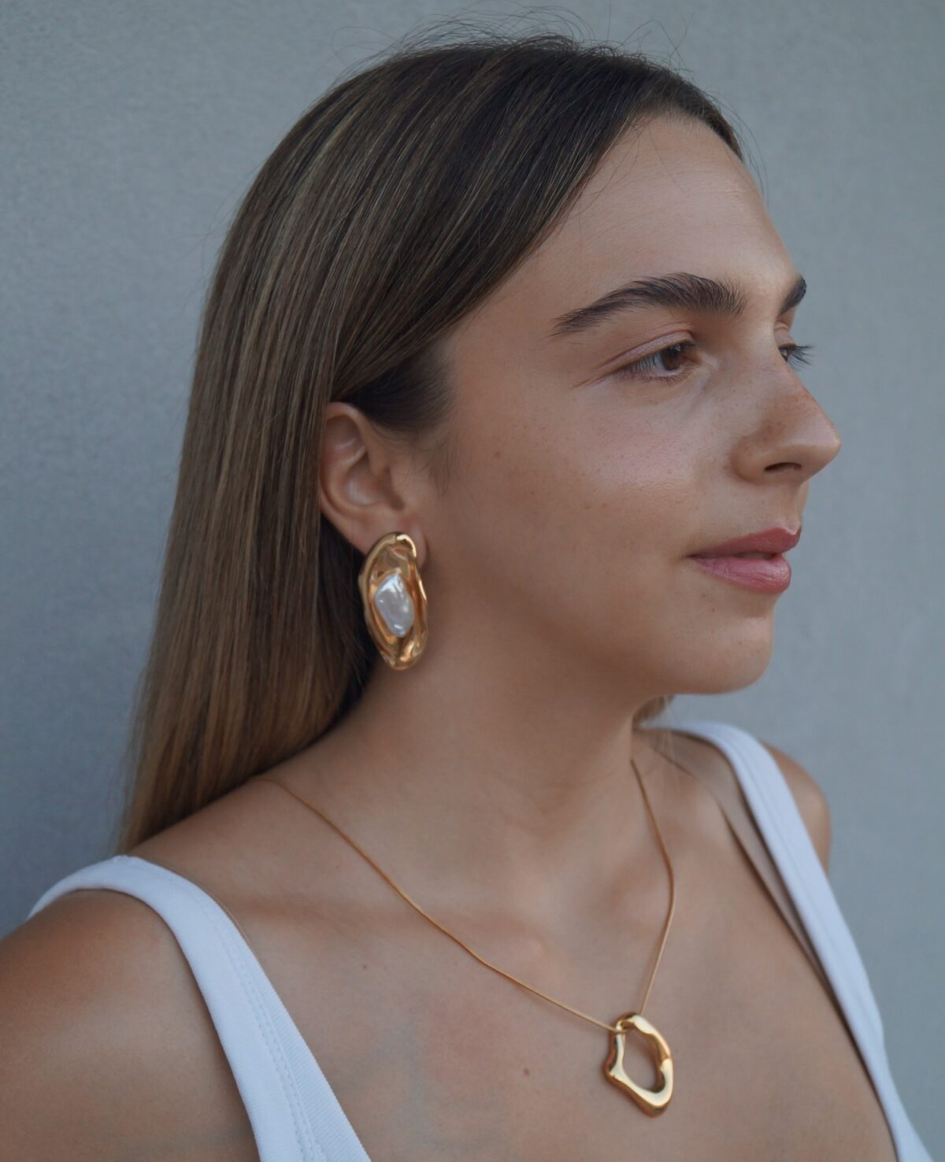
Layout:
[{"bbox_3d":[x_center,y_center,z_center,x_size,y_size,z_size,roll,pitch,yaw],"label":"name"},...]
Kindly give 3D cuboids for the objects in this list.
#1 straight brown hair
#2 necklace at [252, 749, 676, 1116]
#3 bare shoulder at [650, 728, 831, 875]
[{"bbox_3d":[-0.010,-0.045,0.622,0.245,0.315,0.180,3,5,36],"label":"straight brown hair"},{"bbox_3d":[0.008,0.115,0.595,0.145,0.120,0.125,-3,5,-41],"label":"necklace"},{"bbox_3d":[0.115,0.092,0.692,0.120,0.080,0.090,-4,5,-42],"label":"bare shoulder"}]

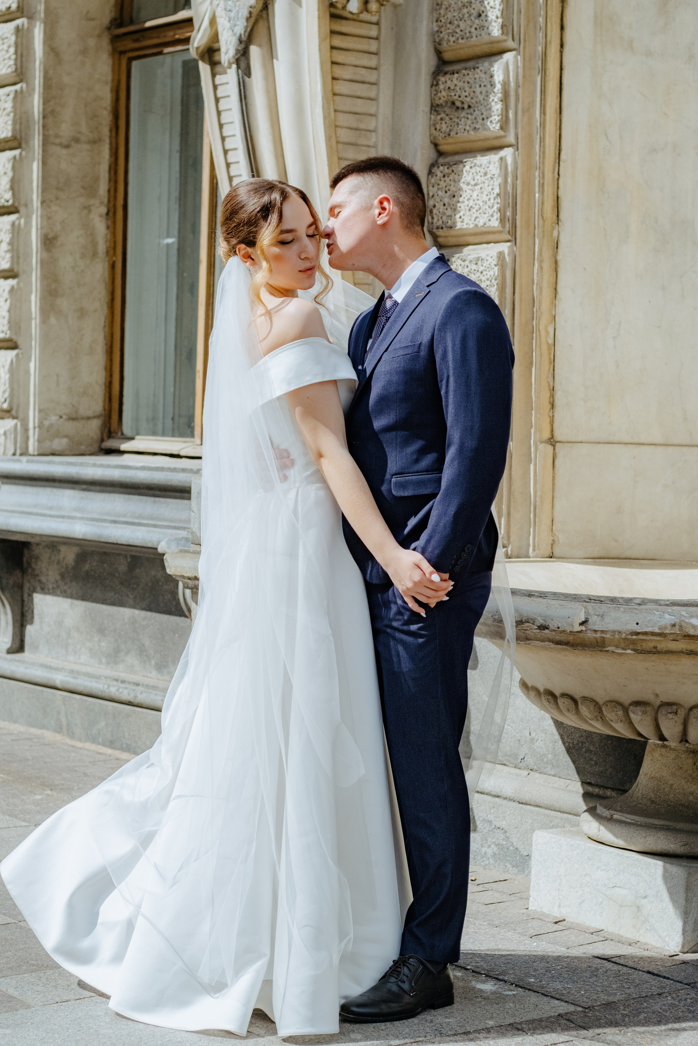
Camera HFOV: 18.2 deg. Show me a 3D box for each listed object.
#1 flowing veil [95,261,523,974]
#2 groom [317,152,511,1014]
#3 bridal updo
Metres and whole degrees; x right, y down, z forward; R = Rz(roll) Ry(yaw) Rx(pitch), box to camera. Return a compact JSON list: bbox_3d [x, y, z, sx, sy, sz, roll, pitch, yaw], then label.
[{"bbox_3d":[-0.070,0.217,4.530,0.920,1.480,0.620,0,3,-30],"label":"flowing veil"},{"bbox_3d":[0.126,0.136,4.550,0.420,1.780,0.520,0,3,-32],"label":"groom"},{"bbox_3d":[-0.153,-0.574,4.470,0.200,0.265,0.240,-1,4,-37],"label":"bridal updo"}]

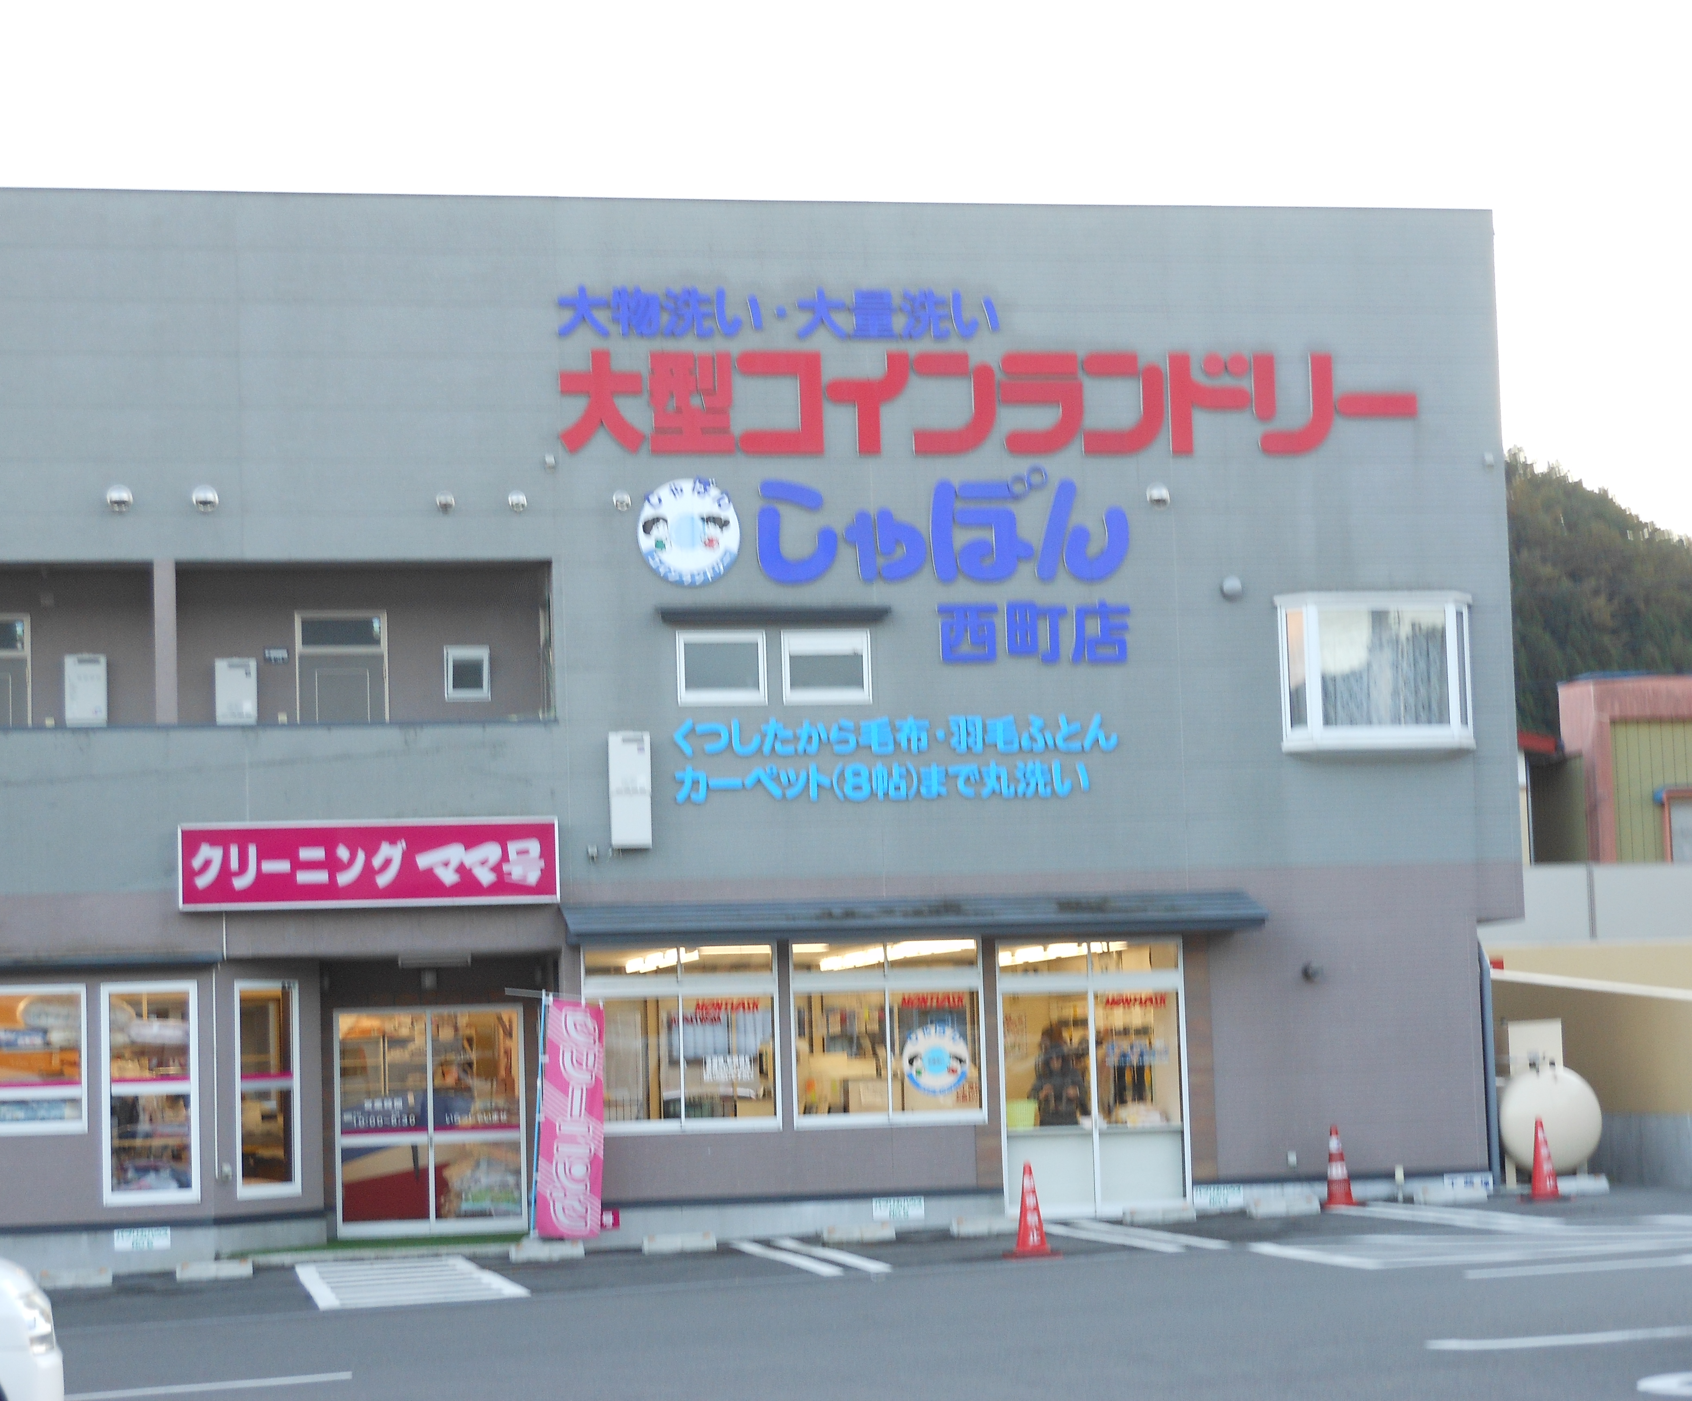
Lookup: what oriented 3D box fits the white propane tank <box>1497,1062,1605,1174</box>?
[{"bbox_3d":[6.551,3.886,33.100,0.970,1.030,1.400,-2,-5,0],"label":"white propane tank"}]

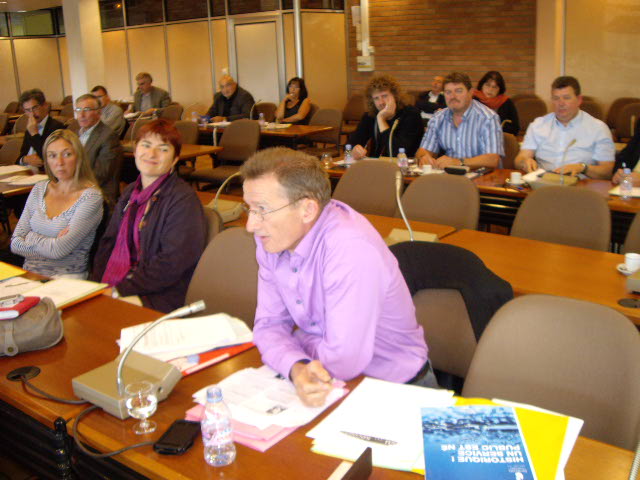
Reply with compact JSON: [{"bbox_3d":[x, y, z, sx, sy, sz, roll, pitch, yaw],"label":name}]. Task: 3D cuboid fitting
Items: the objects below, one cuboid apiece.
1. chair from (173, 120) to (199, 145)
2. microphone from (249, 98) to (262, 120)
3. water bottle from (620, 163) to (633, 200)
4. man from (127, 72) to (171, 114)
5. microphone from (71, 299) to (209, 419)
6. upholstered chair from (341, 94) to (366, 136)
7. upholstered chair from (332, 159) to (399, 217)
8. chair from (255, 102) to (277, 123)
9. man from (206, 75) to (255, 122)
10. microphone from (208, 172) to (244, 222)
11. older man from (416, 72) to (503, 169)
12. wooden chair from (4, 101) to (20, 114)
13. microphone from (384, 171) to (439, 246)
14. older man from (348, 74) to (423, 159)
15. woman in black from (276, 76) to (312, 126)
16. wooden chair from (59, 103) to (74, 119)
[{"bbox_3d":[-1.545,-0.738,7.182,0.500,0.930,0.580,10,19,41],"label":"chair"},{"bbox_3d":[-0.748,-1.467,8.150,0.180,0.310,0.270,11,20,40],"label":"microphone"},{"bbox_3d":[1.621,-0.305,3.697,0.063,0.180,0.063,11,20,40],"label":"water bottle"},{"bbox_3d":[-2.092,-1.358,8.798,0.600,1.280,0.800,4,16,23],"label":"man"},{"bbox_3d":[-0.413,0.250,1.655,0.210,0.205,0.270,10,19,39],"label":"microphone"},{"bbox_3d":[0.408,-1.537,9.917,0.500,0.930,0.570,7,18,34],"label":"upholstered chair"},{"bbox_3d":[0.155,0.022,3.923,0.480,0.885,0.570,8,18,35],"label":"upholstered chair"},{"bbox_3d":[-0.851,-1.285,9.089,0.500,0.890,0.580,10,19,38],"label":"chair"},{"bbox_3d":[-0.985,-1.212,8.032,0.620,1.280,0.800,5,17,28],"label":"man"},{"bbox_3d":[-0.425,-0.207,3.329,0.200,0.210,0.240,10,19,39],"label":"microphone"},{"bbox_3d":[0.936,-0.409,4.586,0.620,1.300,0.800,9,19,37],"label":"older man"},{"bbox_3d":[-5.829,-2.095,13.227,0.500,0.910,0.570,7,18,34],"label":"wooden chair"},{"bbox_3d":[0.335,-0.110,2.740,0.200,0.290,0.190,10,19,41],"label":"microphone"},{"bbox_3d":[0.427,-0.440,4.938,0.620,1.300,0.780,8,18,37],"label":"older man"},{"bbox_3d":[-0.281,-1.042,7.489,0.520,1.250,0.720,4,16,24],"label":"woman in black"},{"bbox_3d":[-3.921,-1.551,10.539,0.500,0.890,0.580,10,19,38],"label":"wooden chair"}]

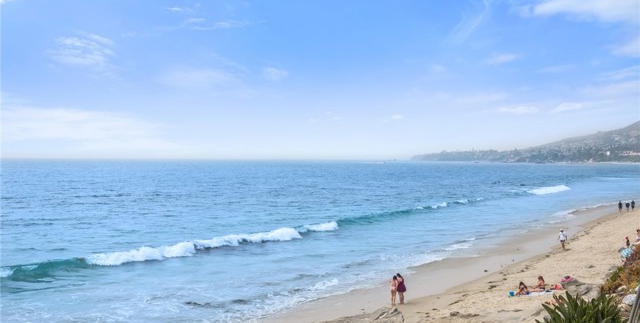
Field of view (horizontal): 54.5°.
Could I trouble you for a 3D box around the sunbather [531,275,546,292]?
[{"bbox_3d":[12.006,6.756,34.300,0.930,0.800,0.470,0,0,-16],"label":"sunbather"}]

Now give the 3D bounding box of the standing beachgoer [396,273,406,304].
[{"bbox_3d":[4.363,6.786,33.100,0.480,1.640,0.380,0,0,-37],"label":"standing beachgoer"}]

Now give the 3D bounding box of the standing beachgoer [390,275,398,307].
[{"bbox_3d":[3.944,6.835,32.900,0.450,1.570,0.380,0,0,-18],"label":"standing beachgoer"}]

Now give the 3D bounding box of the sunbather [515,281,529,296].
[{"bbox_3d":[10.900,6.837,33.400,0.600,0.710,0.650,0,0,27],"label":"sunbather"}]

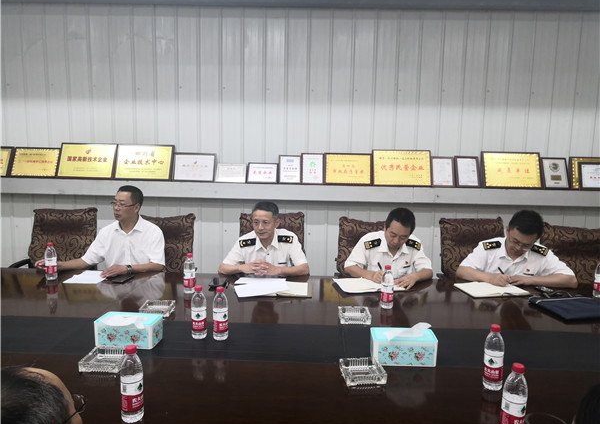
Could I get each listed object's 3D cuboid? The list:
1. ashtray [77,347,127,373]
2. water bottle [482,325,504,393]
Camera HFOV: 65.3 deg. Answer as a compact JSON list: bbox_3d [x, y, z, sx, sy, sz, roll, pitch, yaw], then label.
[{"bbox_3d":[-0.757,0.577,1.831,0.150,0.037,0.150,1,8,2],"label":"ashtray"},{"bbox_3d":[0.672,0.498,1.612,0.066,0.230,0.066,1,6,2],"label":"water bottle"}]

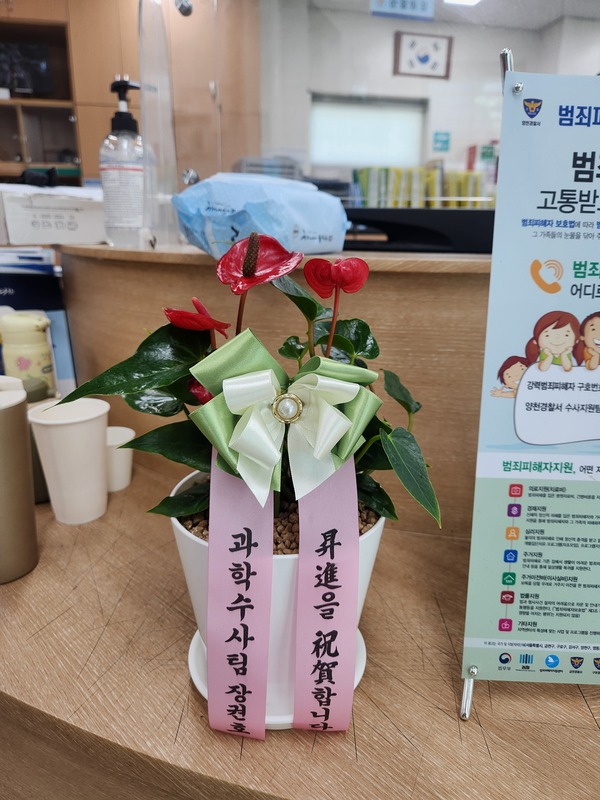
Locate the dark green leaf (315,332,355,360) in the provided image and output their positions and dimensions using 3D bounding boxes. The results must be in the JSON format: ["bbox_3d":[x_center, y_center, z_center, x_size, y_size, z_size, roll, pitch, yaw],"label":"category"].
[{"bbox_3d":[0.024,-0.037,0.368,0.027,0.019,0.018,4,17,11],"label":"dark green leaf"}]

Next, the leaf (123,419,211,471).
[{"bbox_3d":[-0.087,0.031,0.369,0.065,0.026,0.032,1,17,0],"label":"leaf"}]

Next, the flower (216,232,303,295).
[{"bbox_3d":[-0.027,-0.090,0.352,0.054,0.038,0.036,1,-4,5],"label":"flower"}]

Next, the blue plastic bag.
[{"bbox_3d":[-0.048,-0.221,0.654,0.188,0.087,0.100,-8,19,-27],"label":"blue plastic bag"}]

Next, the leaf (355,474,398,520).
[{"bbox_3d":[0.052,0.069,0.380,0.035,0.026,0.028,1,17,0],"label":"leaf"}]

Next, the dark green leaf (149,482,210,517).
[{"bbox_3d":[-0.083,0.072,0.384,0.055,0.014,0.034,-9,32,-17],"label":"dark green leaf"}]

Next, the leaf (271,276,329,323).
[{"bbox_3d":[0.000,-0.068,0.353,0.043,0.031,0.028,1,17,0],"label":"leaf"}]

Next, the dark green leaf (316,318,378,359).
[{"bbox_3d":[0.032,-0.044,0.375,0.047,0.025,0.030,1,17,0],"label":"dark green leaf"}]

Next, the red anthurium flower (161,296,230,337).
[{"bbox_3d":[-0.068,-0.054,0.350,0.044,0.028,0.036,-2,17,-11],"label":"red anthurium flower"}]

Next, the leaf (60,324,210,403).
[{"bbox_3d":[-0.111,-0.013,0.350,0.106,0.022,0.052,-19,54,-15],"label":"leaf"}]

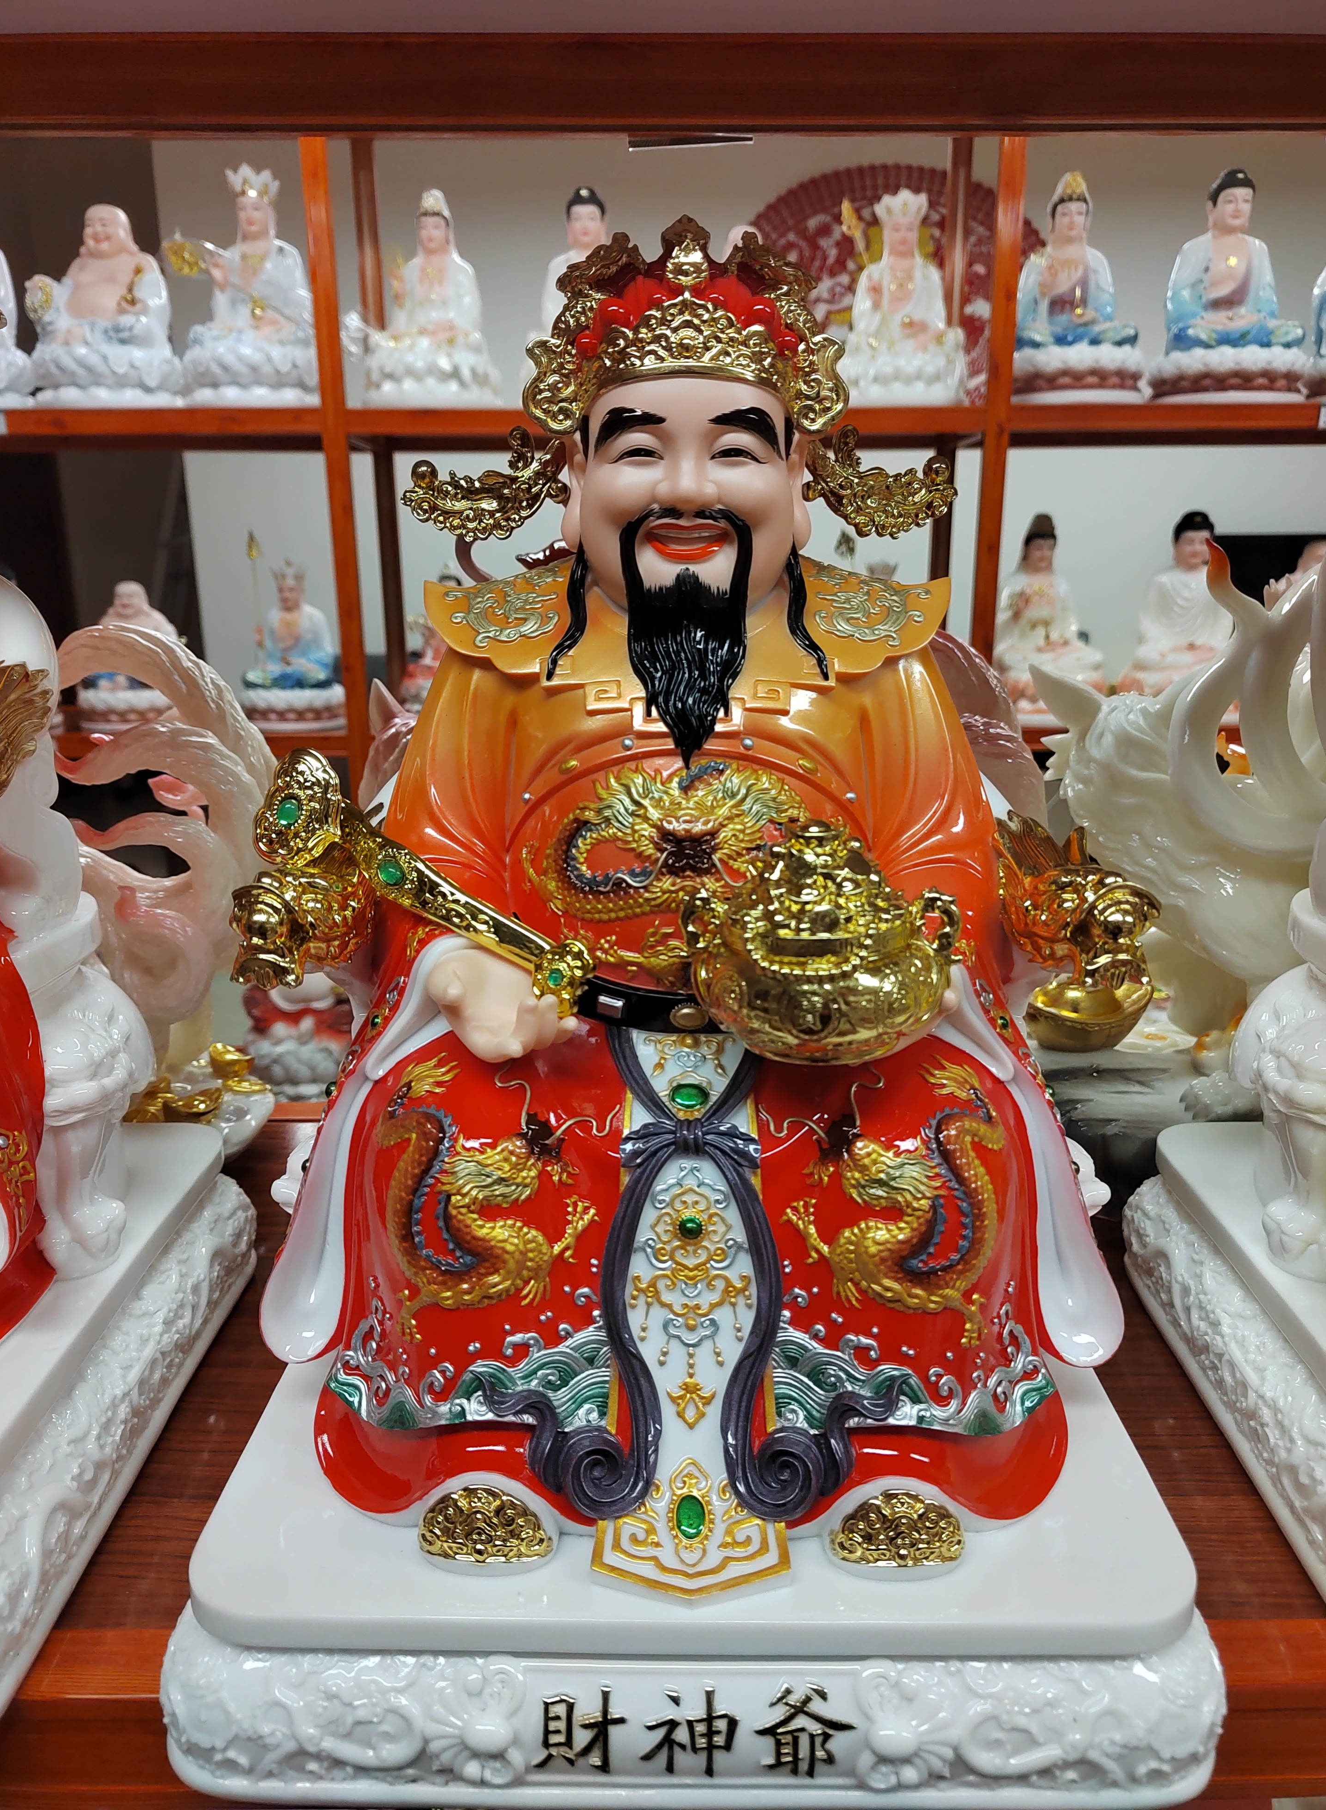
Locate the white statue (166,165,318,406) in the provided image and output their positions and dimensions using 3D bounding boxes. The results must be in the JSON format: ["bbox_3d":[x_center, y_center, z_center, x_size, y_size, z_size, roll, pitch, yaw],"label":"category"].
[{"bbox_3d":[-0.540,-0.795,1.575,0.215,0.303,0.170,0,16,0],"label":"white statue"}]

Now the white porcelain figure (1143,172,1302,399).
[{"bbox_3d":[0.737,-0.796,1.571,0.199,0.293,0.180,0,16,0],"label":"white porcelain figure"}]

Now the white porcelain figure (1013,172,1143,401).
[{"bbox_3d":[0.540,-0.794,1.572,0.170,0.291,0.165,0,16,0],"label":"white porcelain figure"}]

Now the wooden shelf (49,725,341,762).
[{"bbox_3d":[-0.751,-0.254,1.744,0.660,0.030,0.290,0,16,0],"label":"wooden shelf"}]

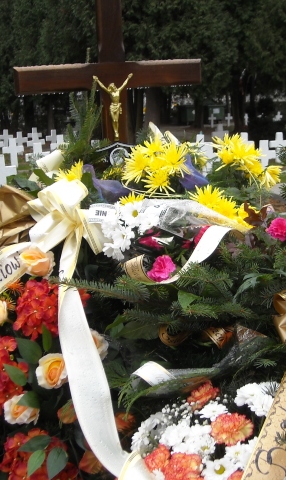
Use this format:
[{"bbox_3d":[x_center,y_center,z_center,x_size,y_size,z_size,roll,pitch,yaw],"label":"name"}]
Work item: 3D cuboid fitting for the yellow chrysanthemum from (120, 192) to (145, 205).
[{"bbox_3d":[-0.029,-0.114,1.820,0.078,0.050,0.070,-1,11,0],"label":"yellow chrysanthemum"}]

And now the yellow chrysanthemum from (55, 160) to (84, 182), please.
[{"bbox_3d":[-0.212,-0.195,1.870,0.085,0.070,0.075,0,11,6],"label":"yellow chrysanthemum"}]

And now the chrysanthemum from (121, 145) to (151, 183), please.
[{"bbox_3d":[-0.023,-0.227,1.970,0.087,0.115,0.075,3,12,21],"label":"chrysanthemum"}]

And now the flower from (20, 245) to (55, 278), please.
[{"bbox_3d":[-0.217,0.044,1.330,0.074,0.070,0.065,3,-29,22],"label":"flower"}]

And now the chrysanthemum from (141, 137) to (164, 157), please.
[{"bbox_3d":[0.029,-0.267,1.850,0.085,0.075,0.060,-2,11,0],"label":"chrysanthemum"}]

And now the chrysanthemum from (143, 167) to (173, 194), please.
[{"bbox_3d":[0.040,-0.152,1.680,0.080,0.070,0.055,-2,-8,-3],"label":"chrysanthemum"}]

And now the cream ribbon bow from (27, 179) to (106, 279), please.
[{"bbox_3d":[-0.171,-0.026,1.450,0.167,0.210,0.100,-1,11,6],"label":"cream ribbon bow"}]

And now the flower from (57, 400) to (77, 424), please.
[{"bbox_3d":[-0.141,0.325,1.220,0.045,0.048,0.042,-1,-24,-1],"label":"flower"}]

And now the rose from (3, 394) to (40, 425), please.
[{"bbox_3d":[-0.240,0.335,1.280,0.070,0.062,0.055,-1,11,6],"label":"rose"}]

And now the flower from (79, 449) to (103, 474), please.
[{"bbox_3d":[-0.101,0.435,1.270,0.052,0.055,0.050,-2,11,0],"label":"flower"}]

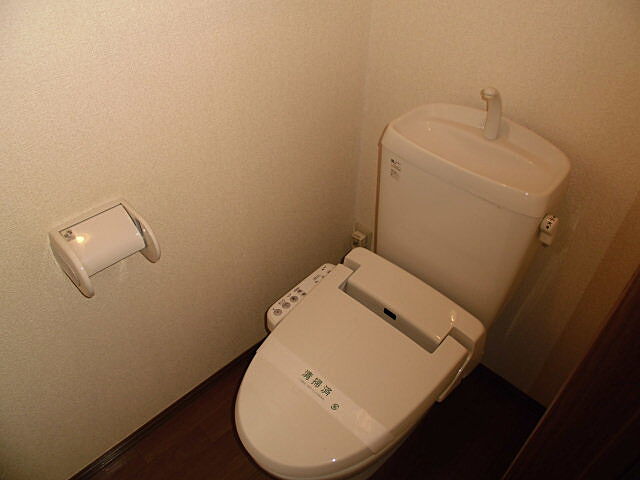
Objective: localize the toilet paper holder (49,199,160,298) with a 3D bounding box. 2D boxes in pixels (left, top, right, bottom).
[{"bbox_3d":[-0.423,0.021,0.963,0.117,0.121,0.165,32,49,33],"label":"toilet paper holder"}]

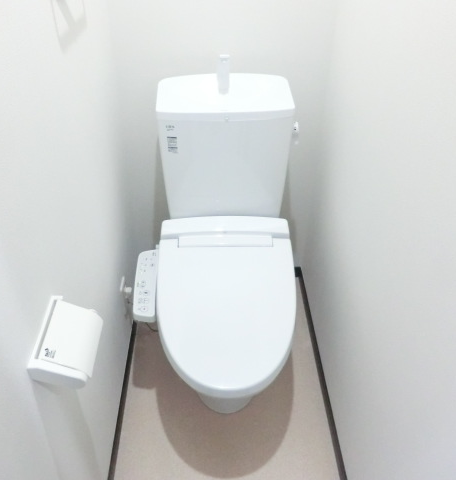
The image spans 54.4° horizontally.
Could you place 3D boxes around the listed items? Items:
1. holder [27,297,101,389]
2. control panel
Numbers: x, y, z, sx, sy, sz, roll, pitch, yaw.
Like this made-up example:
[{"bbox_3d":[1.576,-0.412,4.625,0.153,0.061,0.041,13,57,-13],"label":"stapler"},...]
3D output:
[{"bbox_3d":[-0.299,0.191,0.839,0.093,0.089,0.158,-1,42,-1],"label":"holder"},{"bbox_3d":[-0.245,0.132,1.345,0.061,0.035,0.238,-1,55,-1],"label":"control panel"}]

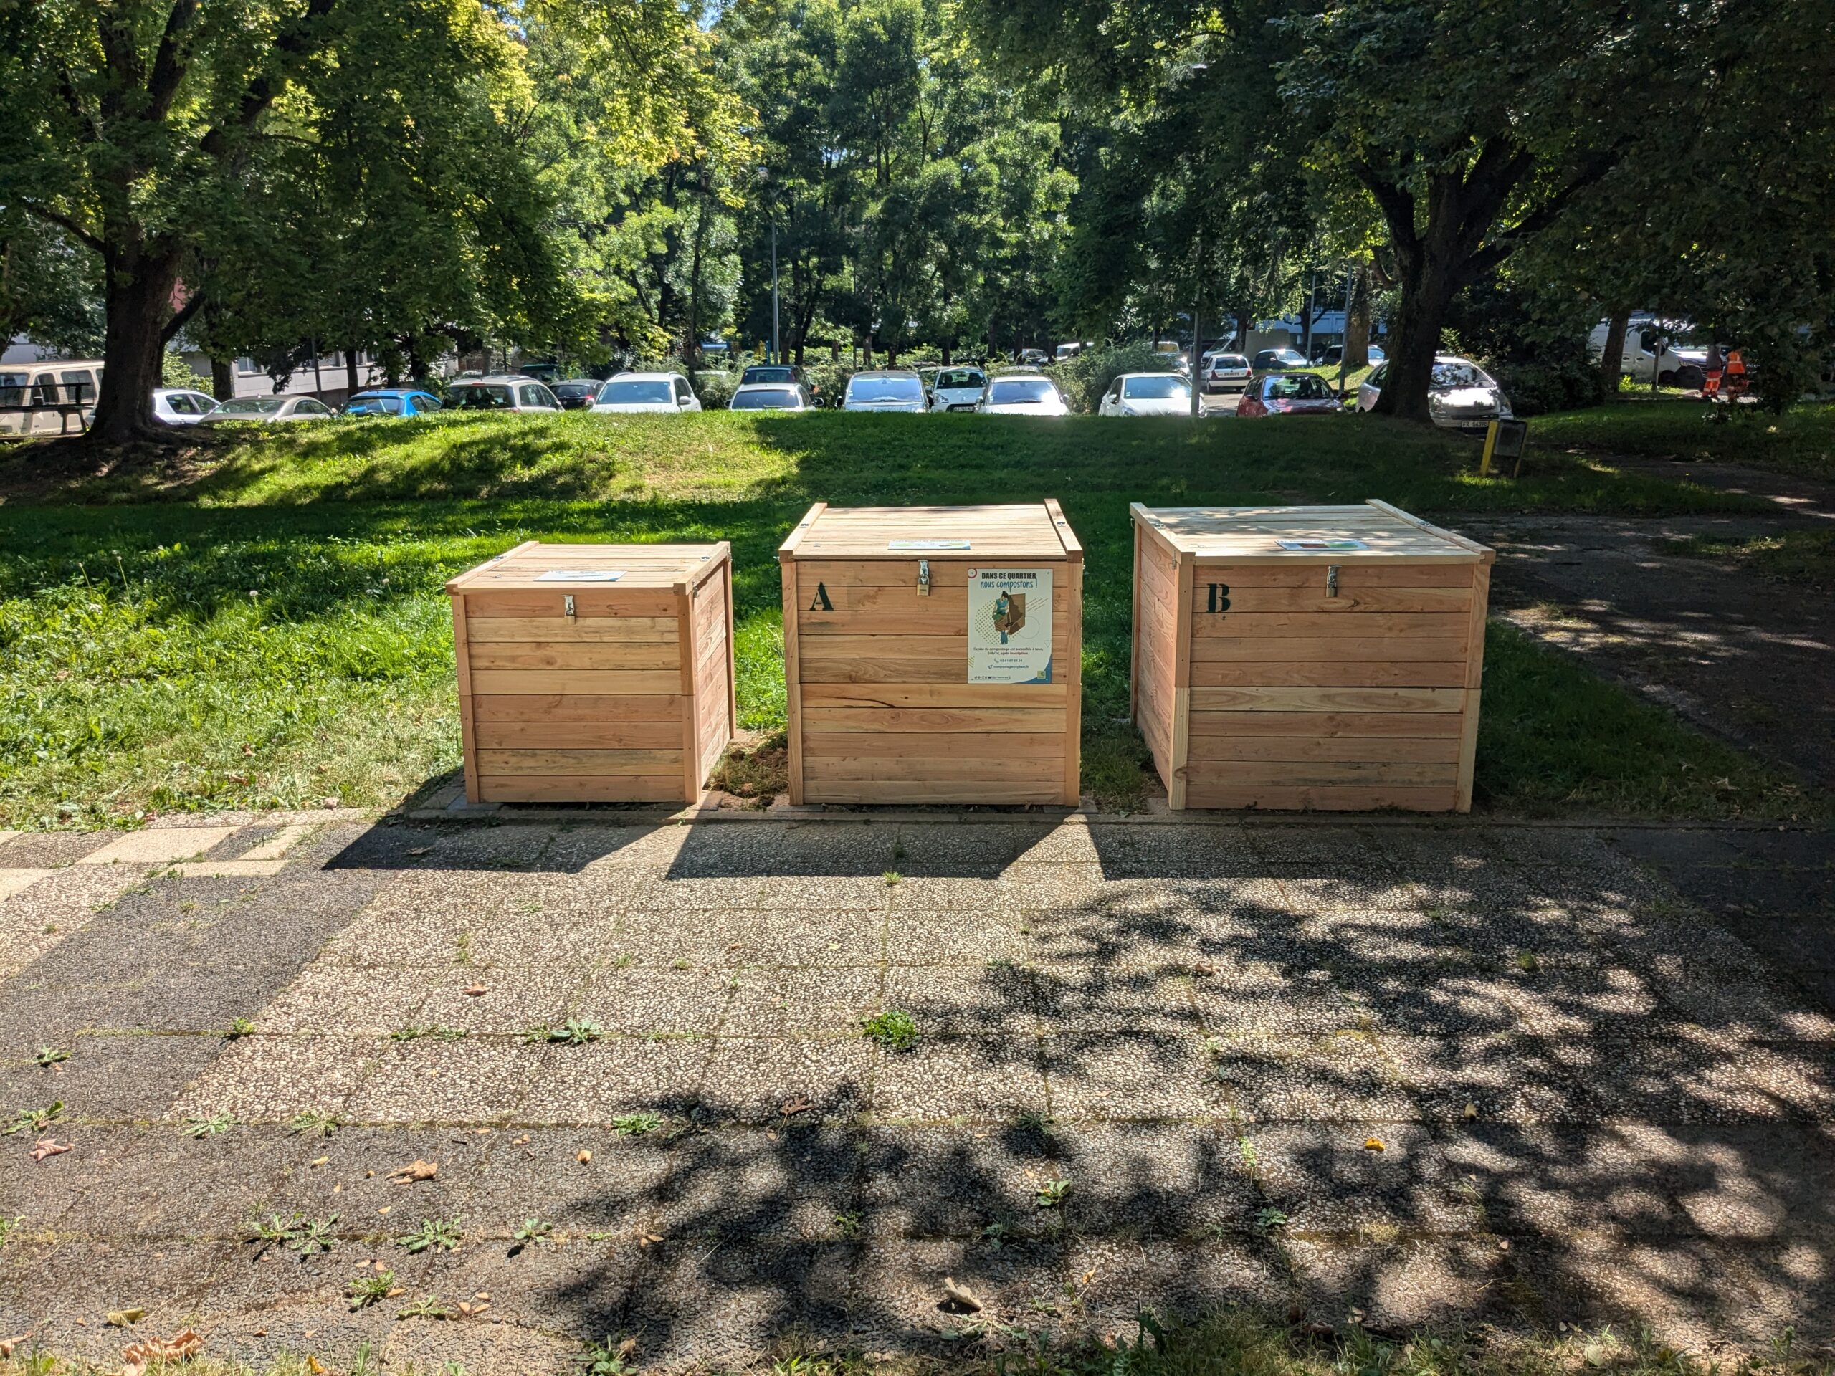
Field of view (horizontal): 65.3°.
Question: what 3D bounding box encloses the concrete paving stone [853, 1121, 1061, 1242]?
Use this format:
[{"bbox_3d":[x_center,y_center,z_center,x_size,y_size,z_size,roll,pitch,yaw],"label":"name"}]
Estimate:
[{"bbox_3d":[0.086,1.023,2.943,0.395,0.050,0.395,0,14,1],"label":"concrete paving stone"}]

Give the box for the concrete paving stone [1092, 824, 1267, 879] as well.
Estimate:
[{"bbox_3d":[0.930,0.547,4.874,0.395,0.050,0.395,0,14,1],"label":"concrete paving stone"}]

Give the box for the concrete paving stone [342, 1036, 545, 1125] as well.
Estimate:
[{"bbox_3d":[-1.094,0.936,3.347,0.395,0.050,0.395,0,14,1],"label":"concrete paving stone"}]

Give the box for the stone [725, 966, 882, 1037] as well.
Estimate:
[{"bbox_3d":[-0.290,0.832,3.726,0.395,0.045,0.395,0,14,1],"label":"stone"}]

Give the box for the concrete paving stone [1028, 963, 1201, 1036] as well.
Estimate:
[{"bbox_3d":[0.507,0.830,3.712,0.395,0.050,0.395,0,14,1],"label":"concrete paving stone"}]

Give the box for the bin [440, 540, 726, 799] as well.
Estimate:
[{"bbox_3d":[-1.232,-0.085,5.668,0.858,0.840,0.920,0,14,2],"label":"bin"}]

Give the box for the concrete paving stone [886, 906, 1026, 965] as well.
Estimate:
[{"bbox_3d":[0.118,0.740,4.107,0.395,0.050,0.395,0,14,1],"label":"concrete paving stone"}]

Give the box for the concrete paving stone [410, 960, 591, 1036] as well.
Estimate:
[{"bbox_3d":[-1.092,0.844,3.746,0.400,0.050,0.400,-1,14,1],"label":"concrete paving stone"}]

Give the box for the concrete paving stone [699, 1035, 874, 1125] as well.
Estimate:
[{"bbox_3d":[-0.304,0.930,3.340,0.395,0.050,0.395,0,14,1],"label":"concrete paving stone"}]

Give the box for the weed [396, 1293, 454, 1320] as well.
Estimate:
[{"bbox_3d":[-0.875,1.098,2.543,0.095,0.030,0.055,-1,14,1],"label":"weed"}]

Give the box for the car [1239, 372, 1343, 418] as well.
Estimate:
[{"bbox_3d":[7.207,-5.413,27.866,1.680,1.420,3.850,0,14,4],"label":"car"}]

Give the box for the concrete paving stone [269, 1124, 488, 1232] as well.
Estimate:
[{"bbox_3d":[-1.101,1.030,2.956,0.395,0.050,0.395,0,14,1],"label":"concrete paving stone"}]

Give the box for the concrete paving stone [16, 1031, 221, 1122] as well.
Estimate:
[{"bbox_3d":[-1.894,0.941,3.360,0.395,0.050,0.395,0,14,1],"label":"concrete paving stone"}]

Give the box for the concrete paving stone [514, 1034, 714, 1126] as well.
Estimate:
[{"bbox_3d":[-0.700,0.935,3.349,0.400,0.050,0.400,-1,14,1],"label":"concrete paving stone"}]

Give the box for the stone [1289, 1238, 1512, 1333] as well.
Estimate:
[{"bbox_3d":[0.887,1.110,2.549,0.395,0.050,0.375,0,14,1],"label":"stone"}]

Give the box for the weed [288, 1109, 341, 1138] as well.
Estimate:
[{"bbox_3d":[-1.315,0.951,3.127,0.115,0.035,0.090,0,14,1],"label":"weed"}]

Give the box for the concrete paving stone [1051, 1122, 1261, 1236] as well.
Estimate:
[{"bbox_3d":[0.495,1.019,2.933,0.395,0.045,0.395,0,14,1],"label":"concrete paving stone"}]

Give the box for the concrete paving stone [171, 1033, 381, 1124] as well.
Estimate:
[{"bbox_3d":[-1.500,0.943,3.368,0.400,0.050,0.400,-1,14,1],"label":"concrete paving stone"}]

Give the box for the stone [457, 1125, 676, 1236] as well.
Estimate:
[{"bbox_3d":[-0.701,1.027,2.949,0.395,0.050,0.395,0,14,1],"label":"stone"}]

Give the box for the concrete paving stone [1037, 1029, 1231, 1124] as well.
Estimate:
[{"bbox_3d":[0.502,0.923,3.321,0.395,0.045,0.395,0,14,1],"label":"concrete paving stone"}]

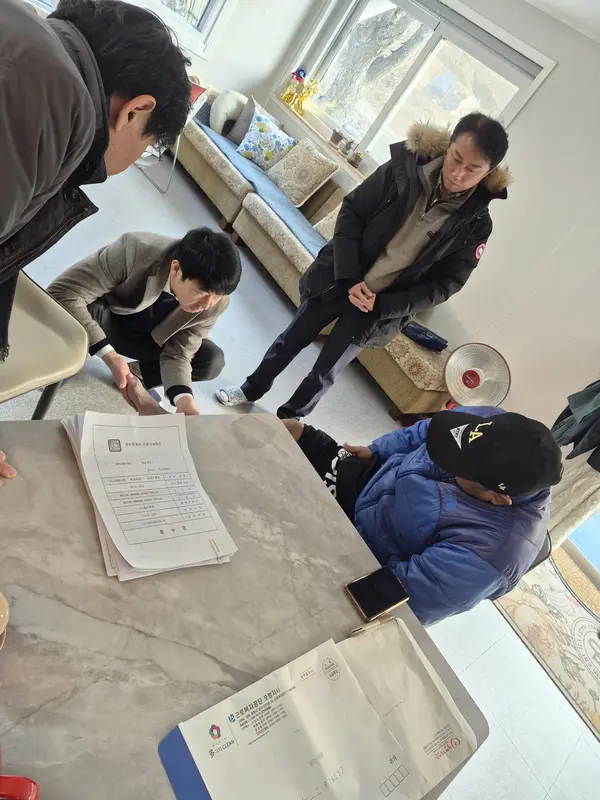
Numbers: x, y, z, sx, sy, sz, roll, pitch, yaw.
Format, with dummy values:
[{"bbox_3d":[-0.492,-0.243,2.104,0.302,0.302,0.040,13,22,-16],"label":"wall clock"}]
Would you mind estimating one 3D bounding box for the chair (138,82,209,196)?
[{"bbox_3d":[-1.132,-2.081,3.901,0.500,0.820,0.570,-2,49,-51],"label":"chair"}]

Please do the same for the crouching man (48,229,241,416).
[{"bbox_3d":[-0.547,-0.238,1.895,0.610,0.860,0.620,18,35,-34],"label":"crouching man"}]

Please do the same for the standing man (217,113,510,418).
[{"bbox_3d":[0.300,-0.494,2.423,0.570,1.660,0.450,43,29,7],"label":"standing man"}]

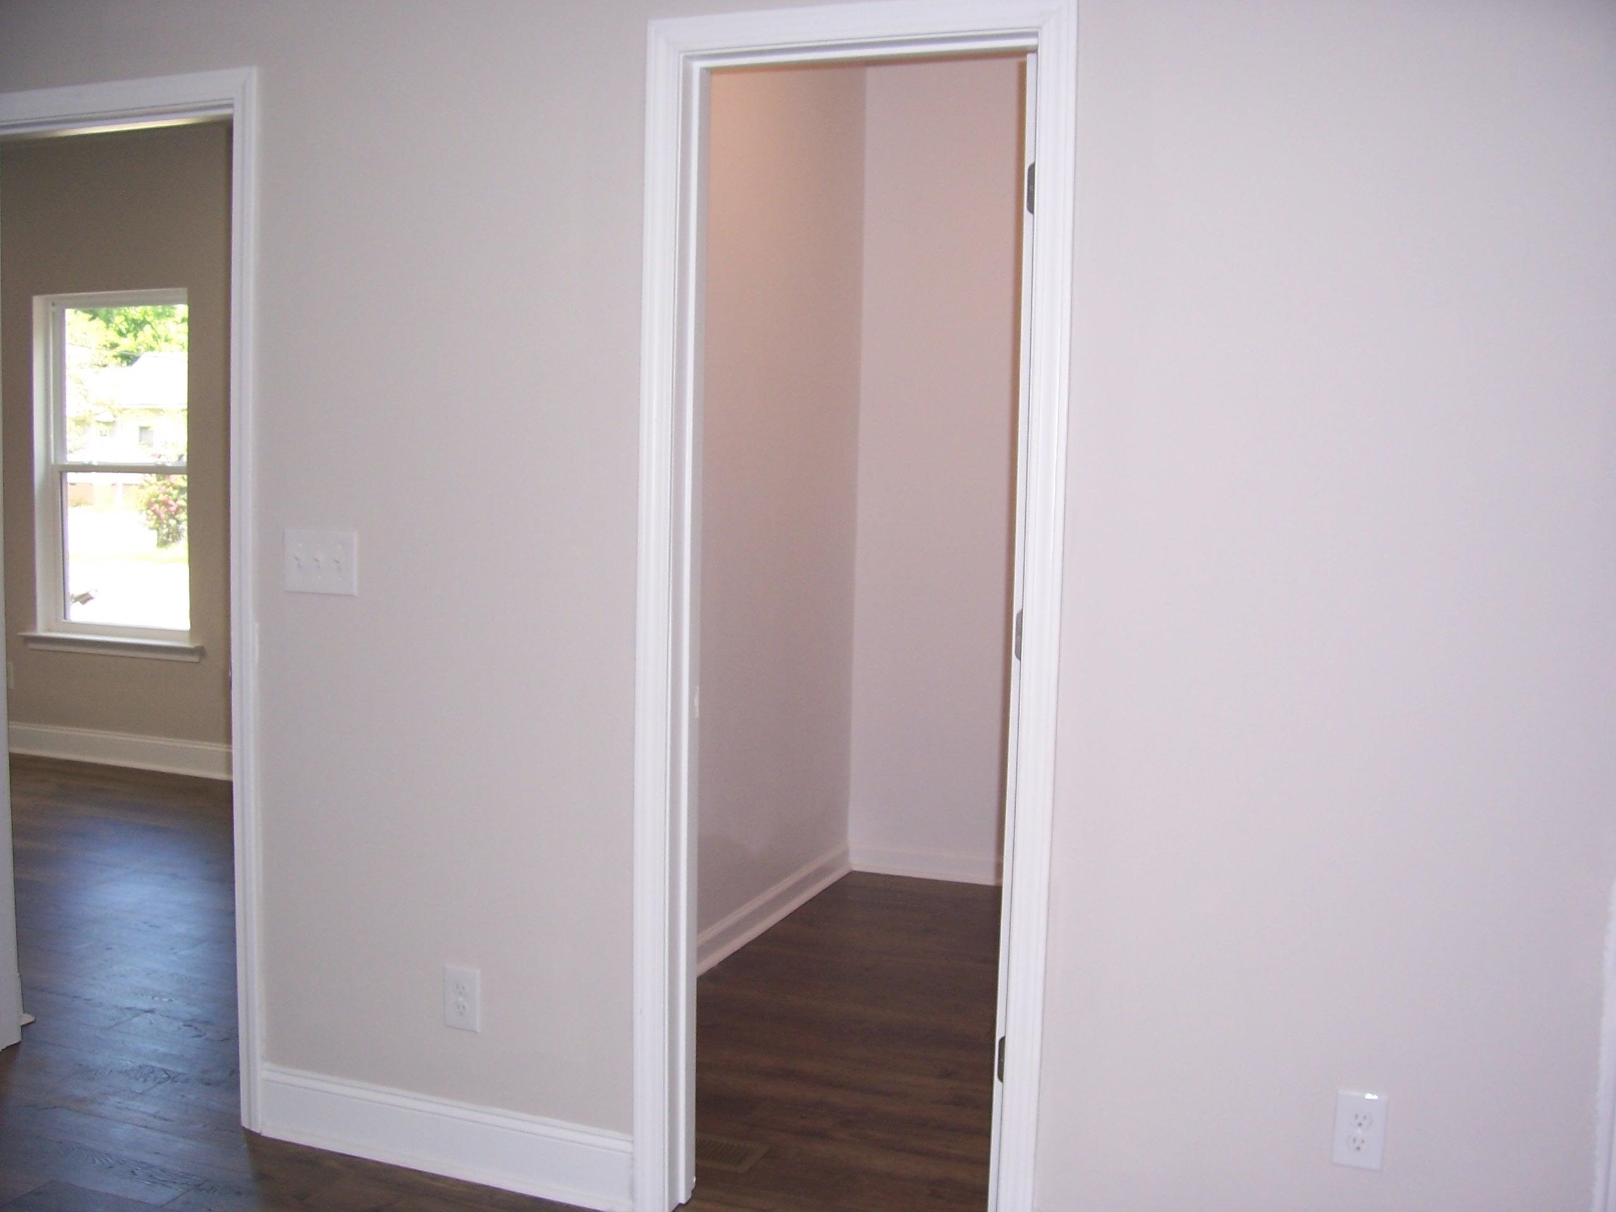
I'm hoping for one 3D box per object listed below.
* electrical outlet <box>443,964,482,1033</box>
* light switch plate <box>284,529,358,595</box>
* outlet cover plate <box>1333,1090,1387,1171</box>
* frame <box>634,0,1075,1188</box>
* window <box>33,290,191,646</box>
[{"bbox_3d":[-0.655,0.743,2.994,0.077,0.122,0.010,3,5,21],"label":"electrical outlet"},{"bbox_3d":[-0.938,-0.083,3.043,0.169,0.122,0.013,3,5,21],"label":"light switch plate"},{"bbox_3d":[0.844,0.805,2.426,0.077,0.122,0.010,3,5,21],"label":"outlet cover plate"},{"bbox_3d":[0.066,0.070,2.726,0.750,2.122,0.145,3,5,21],"label":"frame"},{"bbox_3d":[-3.043,-0.620,7.019,0.910,1.530,0.130,3,5,21],"label":"window"}]

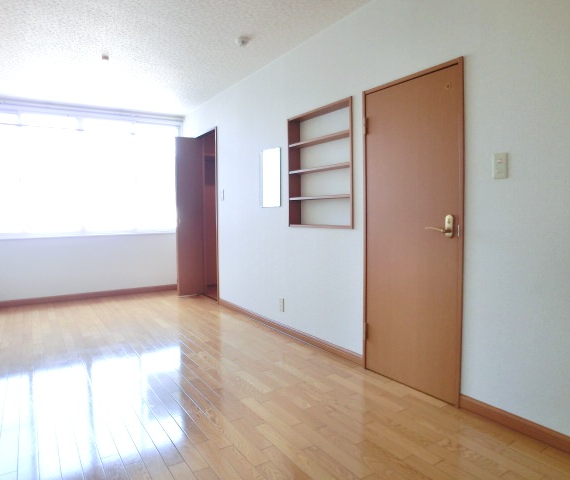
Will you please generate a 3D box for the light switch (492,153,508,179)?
[{"bbox_3d":[1.033,-0.354,1.859,0.013,0.122,0.072,-3,4,-35],"label":"light switch"}]

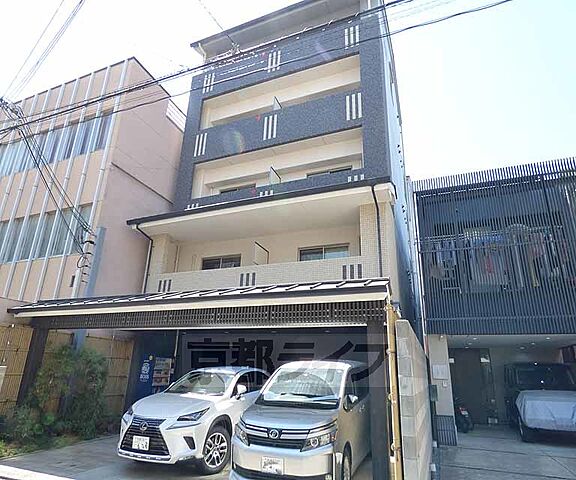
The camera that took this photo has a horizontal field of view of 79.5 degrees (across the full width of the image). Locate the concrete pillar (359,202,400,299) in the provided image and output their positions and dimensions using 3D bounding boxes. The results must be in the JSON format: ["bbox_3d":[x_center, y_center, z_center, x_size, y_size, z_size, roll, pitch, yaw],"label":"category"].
[{"bbox_3d":[2.312,0.342,8.870,0.689,2.380,0.750,-7,-20,22],"label":"concrete pillar"}]

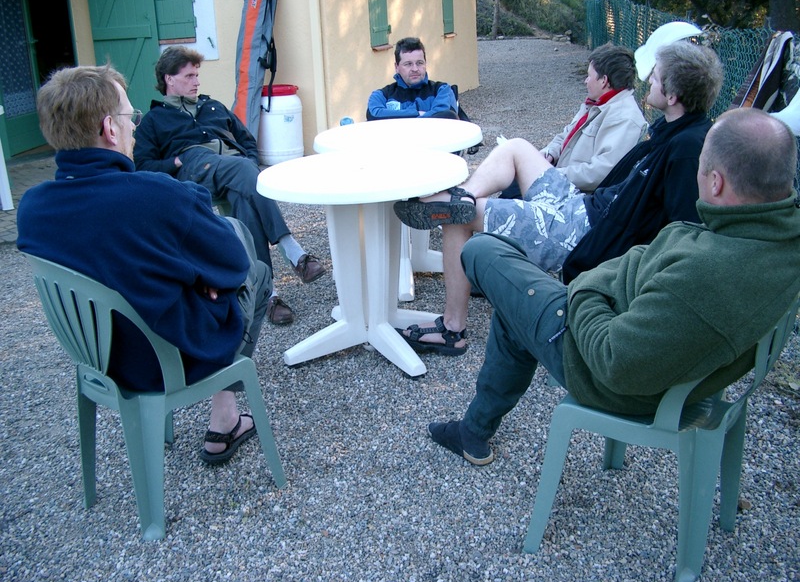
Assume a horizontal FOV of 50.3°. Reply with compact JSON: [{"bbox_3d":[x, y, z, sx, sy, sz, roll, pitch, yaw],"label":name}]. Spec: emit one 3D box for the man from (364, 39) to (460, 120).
[{"bbox_3d":[0.072,-0.759,4.479,0.540,1.100,0.860,-3,20,2],"label":"man"}]

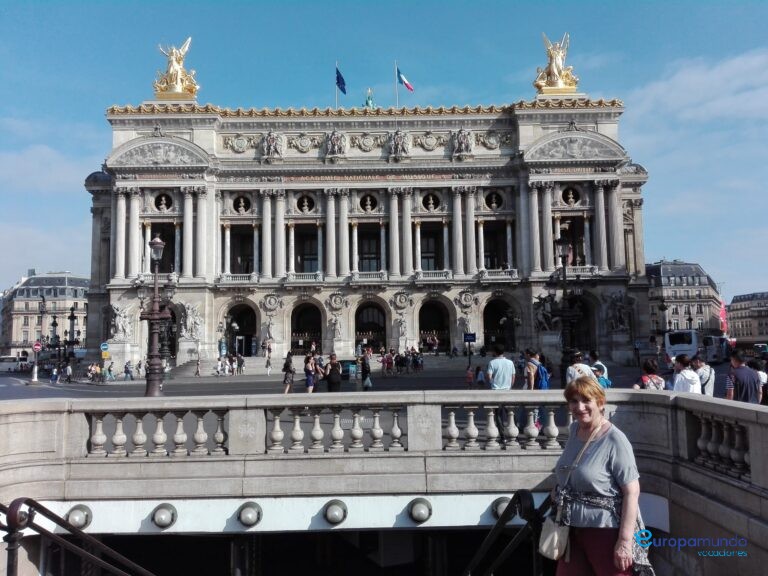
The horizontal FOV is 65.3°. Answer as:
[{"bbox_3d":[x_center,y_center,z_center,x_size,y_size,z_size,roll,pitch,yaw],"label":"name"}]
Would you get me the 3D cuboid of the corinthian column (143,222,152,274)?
[{"bbox_3d":[-27.041,-4.560,68.489,0.850,6.091,0.850,-1,-6,-1],"label":"corinthian column"}]

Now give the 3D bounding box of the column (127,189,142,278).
[{"bbox_3d":[-28.256,-6.274,67.906,1.400,10.461,1.400,-1,-6,0],"label":"column"}]

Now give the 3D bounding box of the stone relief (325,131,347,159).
[{"bbox_3d":[-5.419,-16.035,66.933,2.340,3.100,0.900,-1,-5,-2],"label":"stone relief"}]

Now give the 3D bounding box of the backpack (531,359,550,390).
[{"bbox_3d":[3.180,1.751,11.969,0.240,0.540,0.330,-7,-9,41],"label":"backpack"}]

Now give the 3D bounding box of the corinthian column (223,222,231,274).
[{"bbox_3d":[-18.390,-4.802,70.388,0.750,6.243,0.750,-1,-6,0],"label":"corinthian column"}]

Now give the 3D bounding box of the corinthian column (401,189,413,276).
[{"bbox_3d":[2.766,-6.463,69.779,1.400,10.461,1.400,-1,-6,0],"label":"corinthian column"}]

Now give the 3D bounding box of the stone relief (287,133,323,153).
[{"bbox_3d":[-9.453,-17.300,71.222,4.275,2.462,0.500,-1,-6,-1],"label":"stone relief"}]

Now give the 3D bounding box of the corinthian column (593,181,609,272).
[{"bbox_3d":[24.905,-7.089,68.486,1.380,10.691,1.380,-1,-6,-1],"label":"corinthian column"}]

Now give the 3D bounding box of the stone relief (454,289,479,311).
[{"bbox_3d":[9.504,1.348,68.800,2.820,2.700,0.600,-1,-4,-1],"label":"stone relief"}]

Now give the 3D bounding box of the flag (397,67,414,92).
[{"bbox_3d":[2.626,-25.471,73.163,2.202,3.323,0.800,-1,-6,-2],"label":"flag"}]

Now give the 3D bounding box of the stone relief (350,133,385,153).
[{"bbox_3d":[-1.964,-17.319,71.298,4.046,2.464,0.500,-1,-6,-1],"label":"stone relief"}]

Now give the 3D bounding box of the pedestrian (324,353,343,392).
[{"bbox_3d":[-1.663,3.028,19.796,0.520,1.650,0.360,-1,-6,0],"label":"pedestrian"}]

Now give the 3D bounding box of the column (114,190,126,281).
[{"bbox_3d":[-27.844,-5.738,63.356,1.250,9.600,1.250,-1,-5,-2],"label":"column"}]

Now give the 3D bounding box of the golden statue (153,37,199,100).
[{"bbox_3d":[-25.322,-26.832,73.011,5.650,8.050,3.600,-1,-4,-1],"label":"golden statue"}]

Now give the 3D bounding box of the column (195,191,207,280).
[{"bbox_3d":[-20.701,-6.295,67.944,1.380,10.479,1.380,-1,-6,-1],"label":"column"}]

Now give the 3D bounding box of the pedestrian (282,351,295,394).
[{"bbox_3d":[-3.505,3.206,22.105,0.480,1.680,0.460,0,-7,-6],"label":"pedestrian"}]

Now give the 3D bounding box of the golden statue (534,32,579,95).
[{"bbox_3d":[20.131,-26.161,69.802,4.800,7.300,3.600,-1,-5,-2],"label":"golden statue"}]

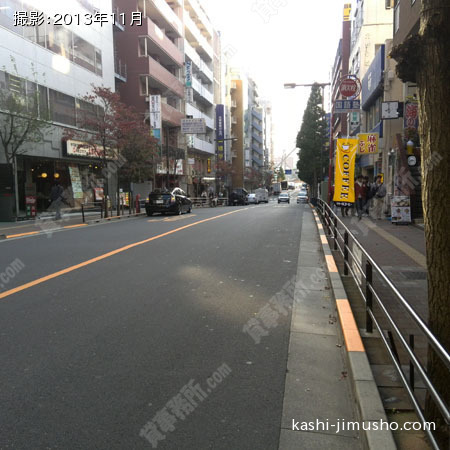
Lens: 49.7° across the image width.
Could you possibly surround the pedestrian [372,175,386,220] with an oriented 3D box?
[{"bbox_3d":[5.691,-1.014,17.900,0.550,1.650,0.420,0,5,14],"label":"pedestrian"}]

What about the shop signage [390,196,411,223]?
[{"bbox_3d":[5.648,-0.460,15.600,0.640,0.900,0.450,0,5,9],"label":"shop signage"}]

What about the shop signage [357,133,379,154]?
[{"bbox_3d":[6.546,-3.719,22.200,0.980,0.940,0.180,1,5,12],"label":"shop signage"}]

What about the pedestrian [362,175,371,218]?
[{"bbox_3d":[5.894,-1.180,20.100,0.500,1.650,0.420,0,5,9],"label":"pedestrian"}]

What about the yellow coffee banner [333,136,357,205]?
[{"bbox_3d":[3.184,-1.372,12.800,0.600,1.780,0.050,4,5,11],"label":"yellow coffee banner"}]

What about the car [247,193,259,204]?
[{"bbox_3d":[3.509,-3.469,65.000,1.700,1.460,4.500,0,5,9],"label":"car"}]

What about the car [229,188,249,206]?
[{"bbox_3d":[1.574,-3.070,53.400,1.700,1.830,4.600,0,5,9],"label":"car"}]

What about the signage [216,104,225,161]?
[{"bbox_3d":[-0.545,-11.697,61.500,1.000,7.100,0.300,0,5,9],"label":"signage"}]

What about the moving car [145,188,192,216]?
[{"bbox_3d":[-3.052,-1.365,27.420,1.745,1.490,4.450,0,5,9],"label":"moving car"}]

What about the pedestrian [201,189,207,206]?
[{"bbox_3d":[-1.976,-2.539,44.800,0.500,1.660,0.350,0,5,9],"label":"pedestrian"}]

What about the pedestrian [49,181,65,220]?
[{"bbox_3d":[-7.547,-1.065,21.800,0.520,1.640,0.500,0,5,9],"label":"pedestrian"}]

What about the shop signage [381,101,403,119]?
[{"bbox_3d":[5.982,-4.089,17.300,0.760,0.620,0.180,1,5,13],"label":"shop signage"}]

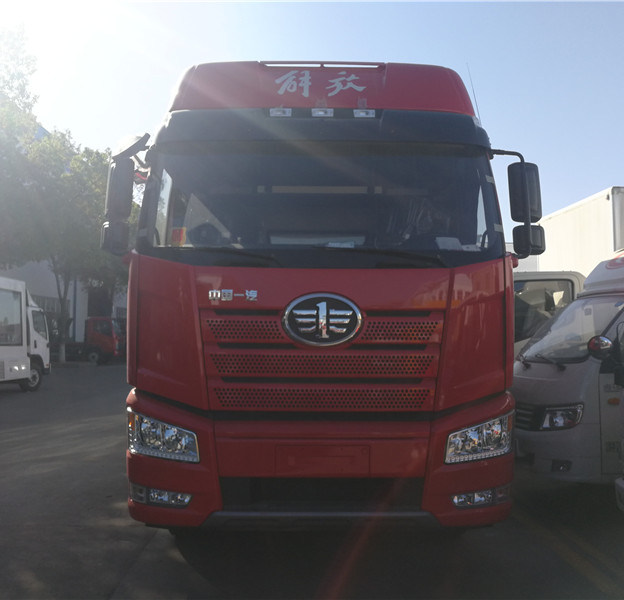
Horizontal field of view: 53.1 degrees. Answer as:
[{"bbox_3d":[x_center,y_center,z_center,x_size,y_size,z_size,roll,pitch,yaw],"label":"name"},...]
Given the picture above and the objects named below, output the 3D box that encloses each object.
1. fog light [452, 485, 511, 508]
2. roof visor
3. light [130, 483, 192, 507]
[{"bbox_3d":[1.058,1.223,3.851,0.420,0.110,0.180,1,-4,-9],"label":"fog light"},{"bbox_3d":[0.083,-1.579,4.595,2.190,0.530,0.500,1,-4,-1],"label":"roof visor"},{"bbox_3d":[-0.932,1.201,3.812,0.420,0.110,0.180,0,-4,7],"label":"light"}]

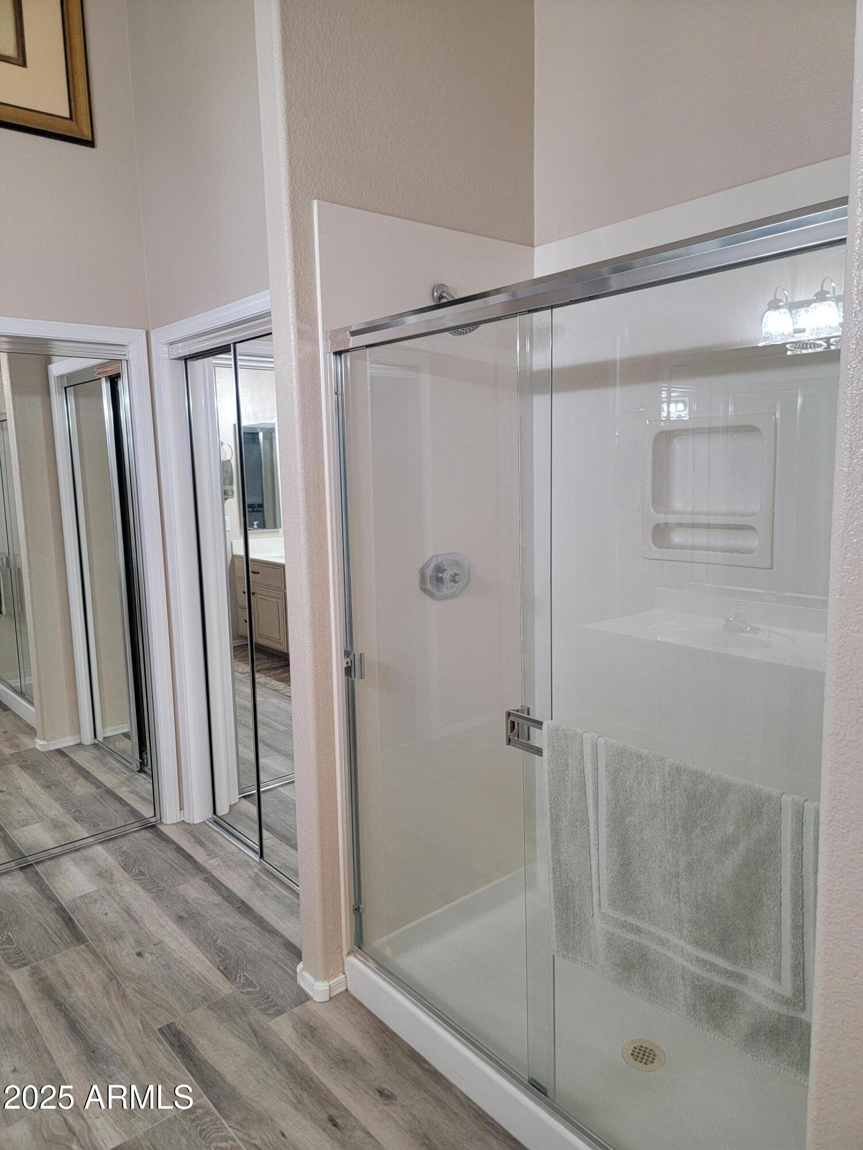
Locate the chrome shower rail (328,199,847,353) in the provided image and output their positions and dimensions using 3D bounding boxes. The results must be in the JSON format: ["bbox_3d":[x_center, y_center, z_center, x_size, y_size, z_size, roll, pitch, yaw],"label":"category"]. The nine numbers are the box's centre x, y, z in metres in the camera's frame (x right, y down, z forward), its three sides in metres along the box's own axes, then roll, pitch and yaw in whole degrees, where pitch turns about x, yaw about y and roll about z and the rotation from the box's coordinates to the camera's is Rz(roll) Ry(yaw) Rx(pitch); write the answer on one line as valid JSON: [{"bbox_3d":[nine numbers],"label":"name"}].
[{"bbox_3d":[0.218,-0.558,1.586,0.047,0.057,1.460,-8,10,-39],"label":"chrome shower rail"}]

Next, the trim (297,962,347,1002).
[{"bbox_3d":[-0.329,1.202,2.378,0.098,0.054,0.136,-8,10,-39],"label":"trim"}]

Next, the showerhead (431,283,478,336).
[{"bbox_3d":[0.076,-0.776,2.299,0.105,0.165,0.160,-8,10,-39],"label":"showerhead"}]

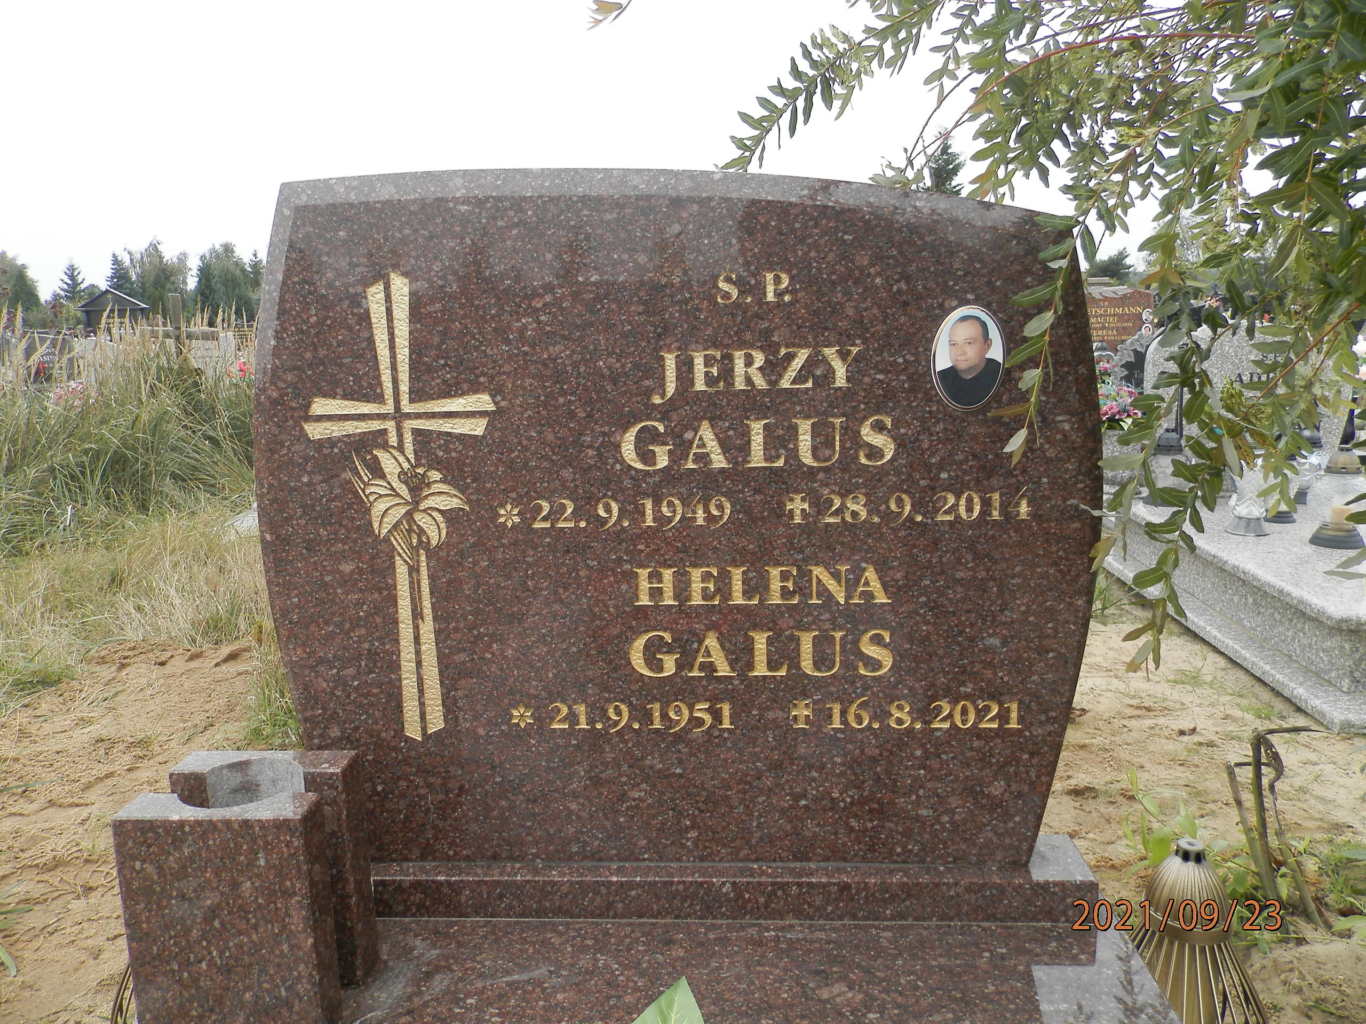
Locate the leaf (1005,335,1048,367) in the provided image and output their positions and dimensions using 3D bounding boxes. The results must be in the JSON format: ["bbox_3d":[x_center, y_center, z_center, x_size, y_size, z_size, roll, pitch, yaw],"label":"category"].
[{"bbox_3d":[0.374,-0.175,1.080,0.055,0.015,0.014,-34,-4,0],"label":"leaf"}]

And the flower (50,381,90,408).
[{"bbox_3d":[-6.830,-1.297,11.000,0.450,0.340,0.360,-1,11,3],"label":"flower"}]

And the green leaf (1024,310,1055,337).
[{"bbox_3d":[0.390,-0.207,1.080,0.042,0.016,0.014,-35,-3,0],"label":"green leaf"}]

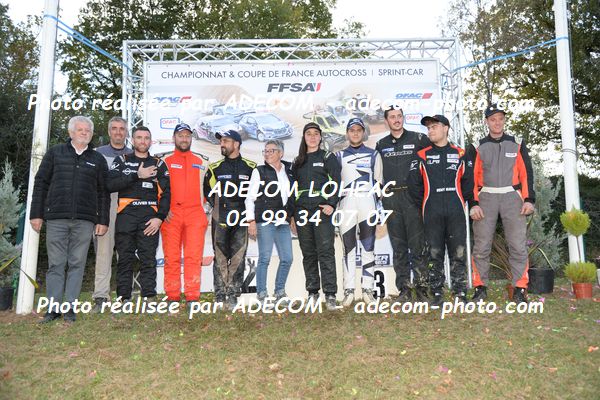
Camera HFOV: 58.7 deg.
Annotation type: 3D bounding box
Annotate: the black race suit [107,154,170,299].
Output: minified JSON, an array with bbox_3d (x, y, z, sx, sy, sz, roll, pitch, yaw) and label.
[{"bbox_3d":[-1.574,0.248,5.220,0.620,1.420,0.380,0,-5,-7],"label":"black race suit"}]

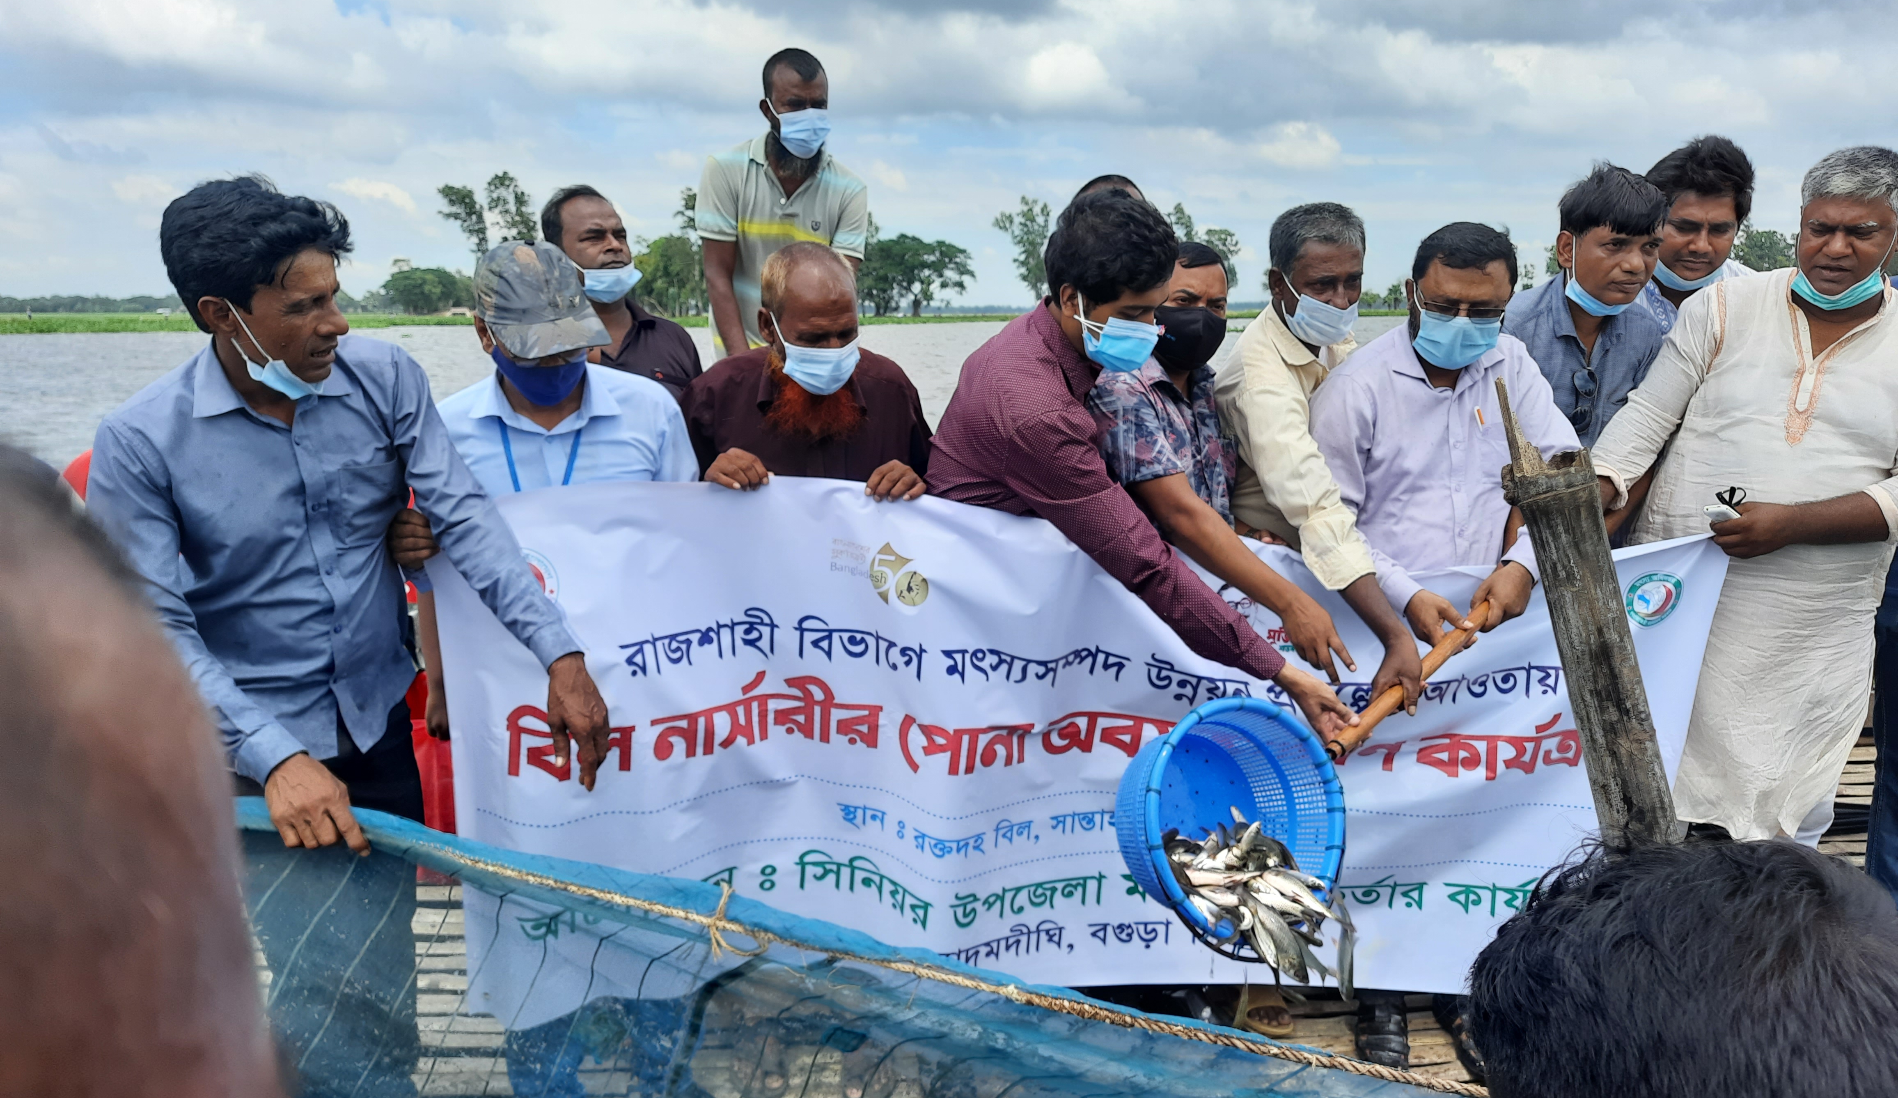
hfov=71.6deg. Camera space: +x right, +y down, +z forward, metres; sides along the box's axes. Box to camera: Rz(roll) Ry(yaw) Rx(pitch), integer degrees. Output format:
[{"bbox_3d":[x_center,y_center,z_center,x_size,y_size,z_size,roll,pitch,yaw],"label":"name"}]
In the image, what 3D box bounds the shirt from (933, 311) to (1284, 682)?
[{"bbox_3d":[0.230,-0.068,1.992,0.520,0.600,0.420,9,14,39],"label":"shirt"}]

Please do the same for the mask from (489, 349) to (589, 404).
[{"bbox_3d":[-0.598,-0.252,1.920,0.140,0.095,0.080,-5,37,-28],"label":"mask"}]

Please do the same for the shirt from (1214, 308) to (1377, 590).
[{"bbox_3d":[0.638,-0.136,2.355,0.400,0.600,0.380,-4,11,-22],"label":"shirt"}]

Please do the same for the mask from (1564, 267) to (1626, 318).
[{"bbox_3d":[1.020,-0.402,2.070,0.115,0.075,0.080,0,22,0],"label":"mask"}]

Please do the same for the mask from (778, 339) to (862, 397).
[{"bbox_3d":[-0.205,-0.285,2.080,0.130,0.090,0.075,-5,36,-25],"label":"mask"}]

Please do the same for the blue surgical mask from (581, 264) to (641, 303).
[{"bbox_3d":[-0.649,-0.507,2.520,0.090,0.080,0.130,9,13,39],"label":"blue surgical mask"}]

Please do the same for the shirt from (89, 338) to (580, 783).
[{"bbox_3d":[-0.833,0.006,1.761,0.510,0.590,0.500,-7,13,-32],"label":"shirt"}]

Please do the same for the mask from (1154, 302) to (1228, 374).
[{"bbox_3d":[0.404,-0.354,2.220,0.140,0.120,0.085,-2,22,-10],"label":"mask"}]

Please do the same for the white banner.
[{"bbox_3d":[0.197,0.317,2.040,1.920,0.820,0.130,0,10,0],"label":"white banner"}]

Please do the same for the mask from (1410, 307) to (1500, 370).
[{"bbox_3d":[0.792,-0.331,2.054,0.140,0.105,0.075,3,25,16],"label":"mask"}]

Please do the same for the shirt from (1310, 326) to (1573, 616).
[{"bbox_3d":[0.834,-0.061,2.227,0.460,0.600,0.400,3,11,16],"label":"shirt"}]

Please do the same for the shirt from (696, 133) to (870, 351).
[{"bbox_3d":[-0.377,-0.612,2.999,0.400,0.640,0.280,-2,11,-12],"label":"shirt"}]

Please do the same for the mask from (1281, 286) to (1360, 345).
[{"bbox_3d":[0.622,-0.397,2.204,0.135,0.110,0.080,-5,24,-26],"label":"mask"}]

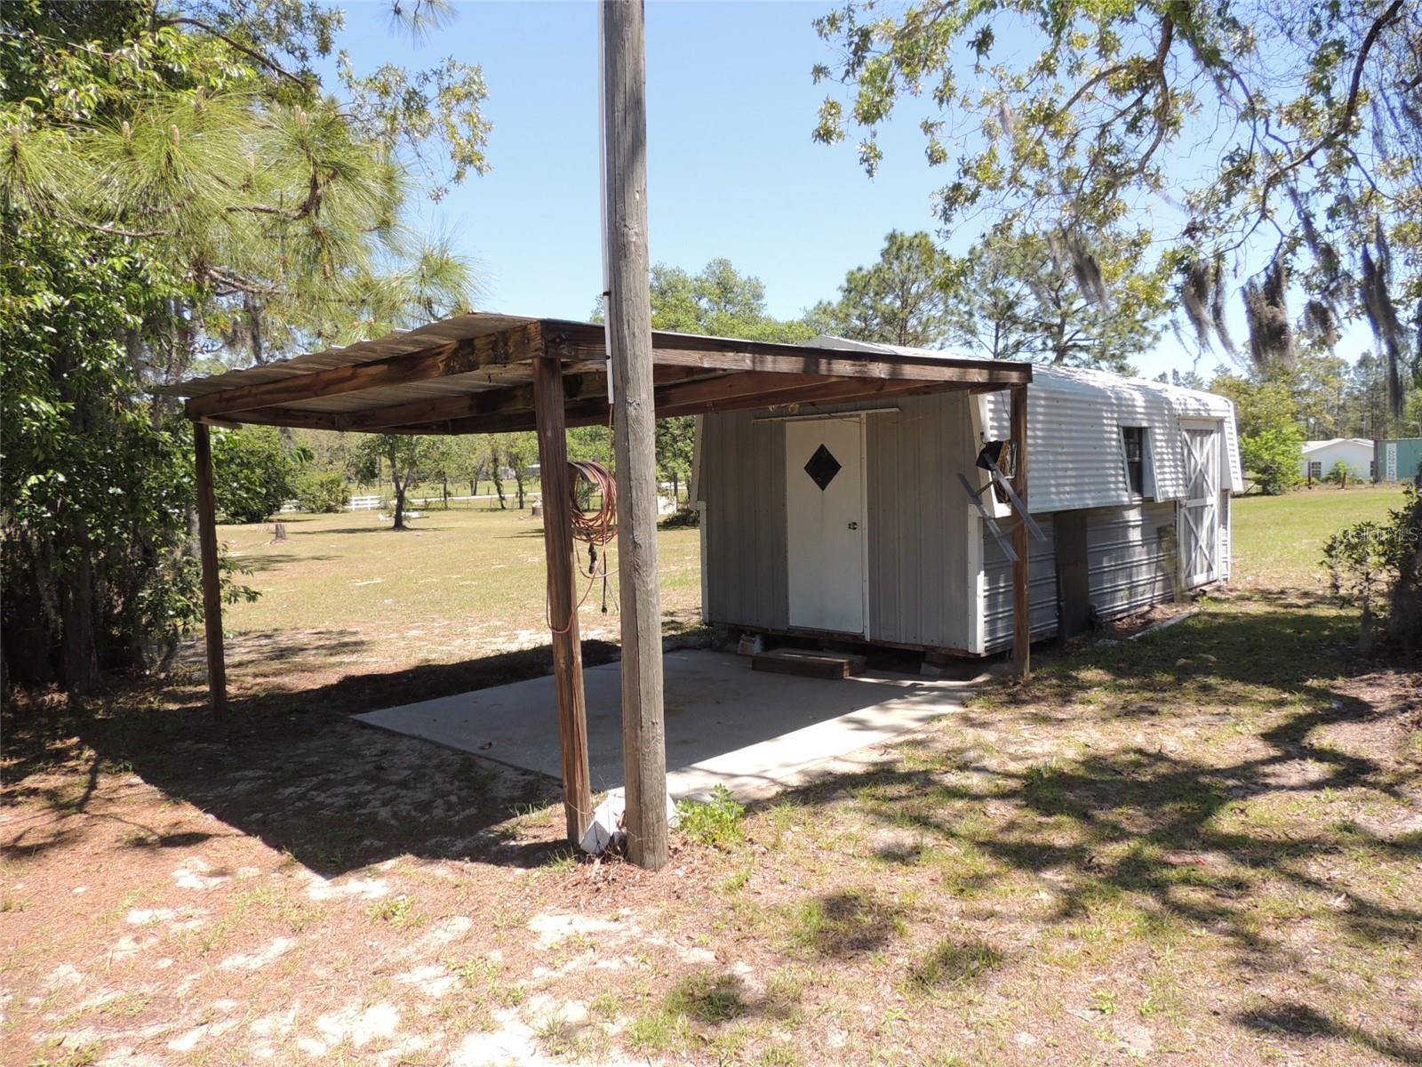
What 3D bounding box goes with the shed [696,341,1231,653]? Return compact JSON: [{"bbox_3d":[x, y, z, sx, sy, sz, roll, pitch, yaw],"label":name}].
[{"bbox_3d":[3.131,-0.557,10.950,3.328,2.750,6.271,3,5,44],"label":"shed"}]

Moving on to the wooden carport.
[{"bbox_3d":[-0.689,0.014,7.236,4.120,2.420,4.960,2,5,41],"label":"wooden carport"}]

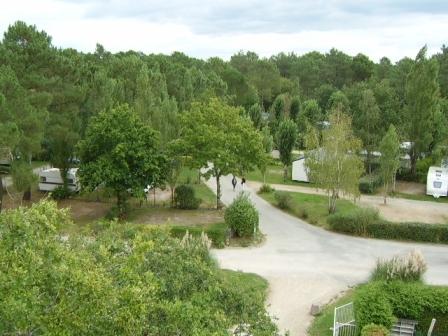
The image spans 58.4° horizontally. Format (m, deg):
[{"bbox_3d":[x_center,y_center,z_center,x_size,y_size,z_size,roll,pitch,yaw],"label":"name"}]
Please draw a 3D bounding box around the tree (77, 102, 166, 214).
[{"bbox_3d":[-8.137,-0.468,32.017,6.940,8.932,6.940,0,8,0],"label":"tree"}]

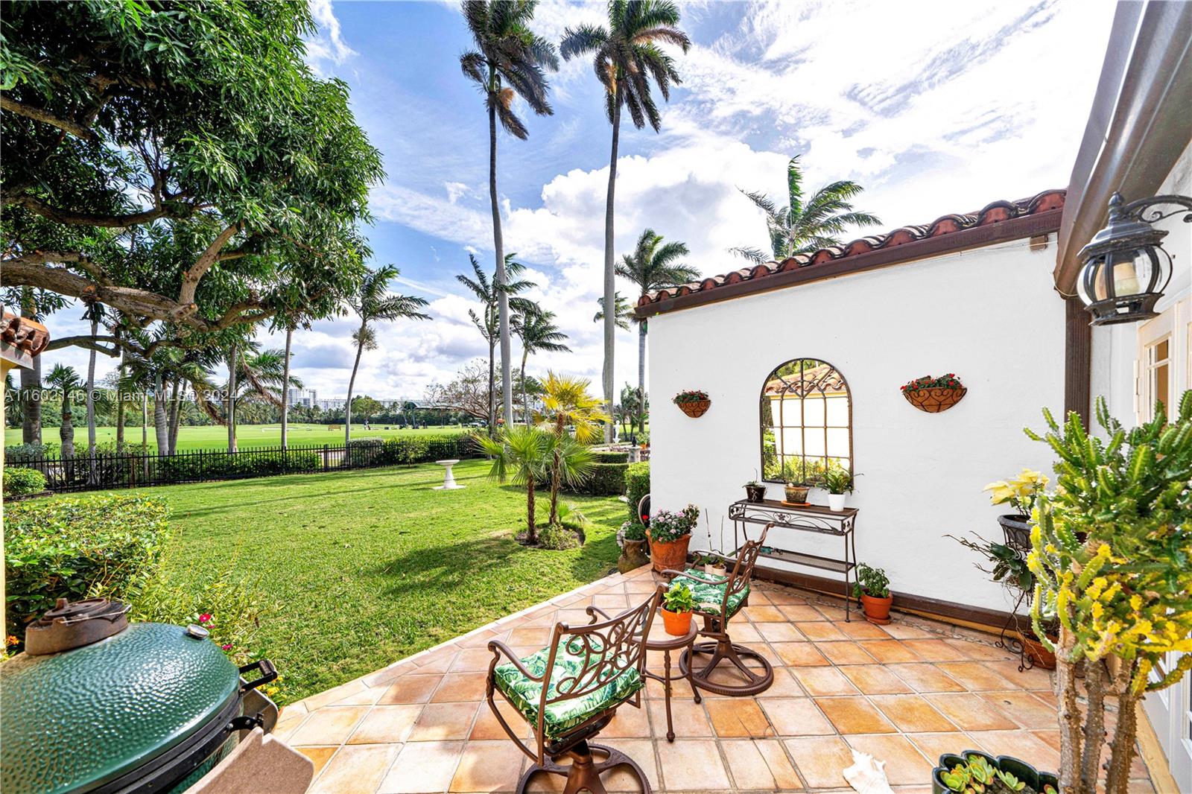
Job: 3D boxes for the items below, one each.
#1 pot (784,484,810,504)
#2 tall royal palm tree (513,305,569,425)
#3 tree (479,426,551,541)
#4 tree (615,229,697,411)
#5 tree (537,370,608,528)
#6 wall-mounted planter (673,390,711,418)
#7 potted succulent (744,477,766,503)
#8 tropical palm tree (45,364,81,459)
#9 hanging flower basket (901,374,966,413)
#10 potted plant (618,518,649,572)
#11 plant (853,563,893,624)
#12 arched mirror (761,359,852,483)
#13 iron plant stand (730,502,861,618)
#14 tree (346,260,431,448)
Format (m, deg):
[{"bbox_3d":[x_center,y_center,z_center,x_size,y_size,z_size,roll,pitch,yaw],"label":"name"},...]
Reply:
[{"bbox_3d":[1.820,0.880,3.600,0.205,0.155,0.205,-2,-3,40],"label":"pot"},{"bbox_3d":[-3.040,-0.950,22.000,3.200,7.900,3.100,0,-2,0],"label":"tall royal palm tree"},{"bbox_3d":[-1.170,1.240,5.680,1.080,1.680,1.050,0,-2,0],"label":"tree"},{"bbox_3d":[3.932,-4.508,26.000,5.000,12.800,4.600,-1,-3,9],"label":"tree"},{"bbox_3d":[-0.365,0.870,6.750,1.200,2.580,1.200,0,-2,0],"label":"tree"},{"bbox_3d":[1.020,0.075,4.350,0.410,0.280,0.210,-3,-4,39],"label":"wall-mounted planter"},{"bbox_3d":[1.545,0.905,3.865,0.200,0.245,0.200,-2,-3,40],"label":"potted succulent"},{"bbox_3d":[-18.760,0.918,14.000,0.900,4.100,0.900,-3,-4,37],"label":"tropical palm tree"},{"bbox_3d":[2.635,-0.025,3.100,0.380,0.310,0.210,-2,-3,40],"label":"hanging flower basket"},{"bbox_3d":[0.440,1.740,4.600,0.390,0.650,0.390,-1,-2,0],"label":"potted plant"},{"bbox_3d":[2.308,1.597,3.306,0.280,0.440,0.270,-4,-4,42],"label":"plant"},{"bbox_3d":[2.010,0.249,3.862,0.800,1.210,0.040,-4,-4,42],"label":"arched mirror"},{"bbox_3d":[1.814,1.434,3.688,1.000,0.830,0.380,-4,-4,42],"label":"iron plant stand"},{"bbox_3d":[-7.950,-1.150,15.100,3.400,7.500,3.300,0,-2,0],"label":"tree"}]

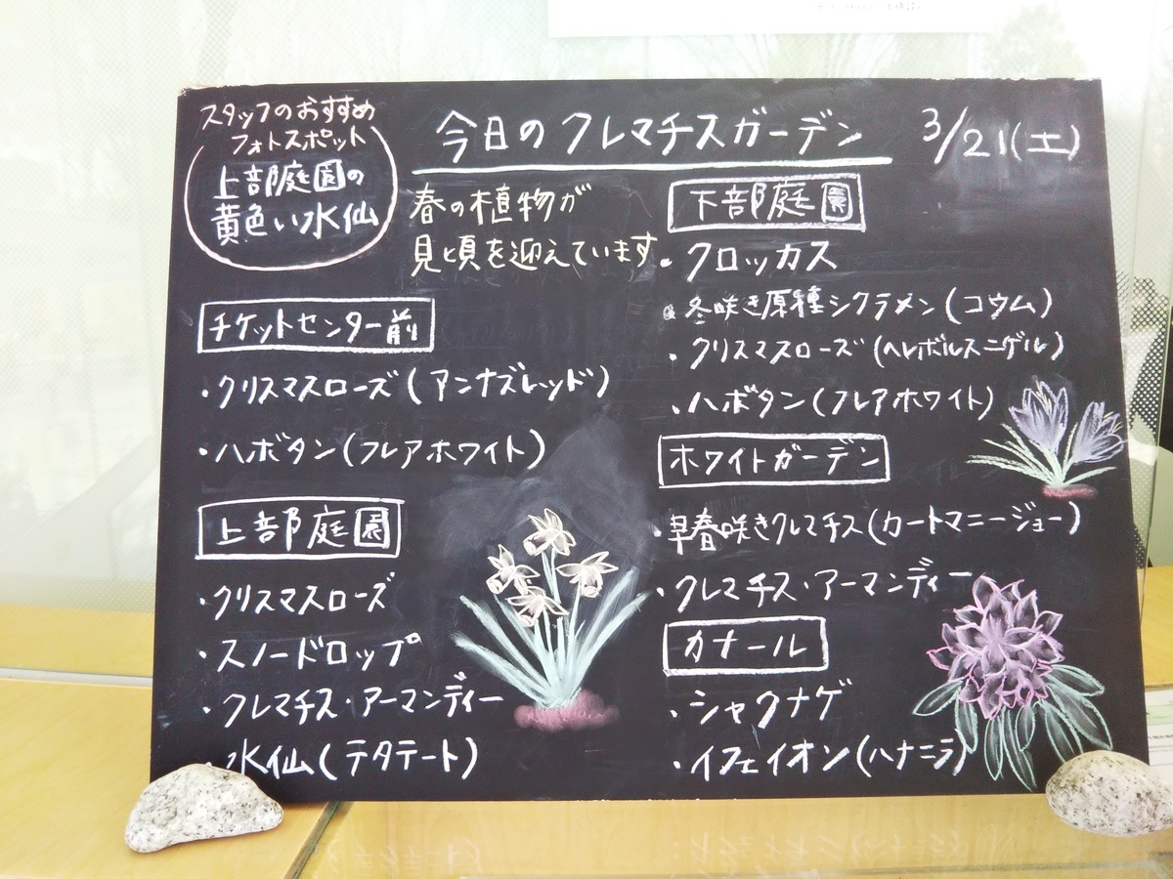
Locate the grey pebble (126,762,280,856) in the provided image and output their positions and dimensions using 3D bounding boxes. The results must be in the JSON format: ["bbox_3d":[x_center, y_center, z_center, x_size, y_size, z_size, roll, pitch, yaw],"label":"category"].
[{"bbox_3d":[-0.220,0.207,0.587,0.087,0.039,0.044,-4,13,-14],"label":"grey pebble"}]

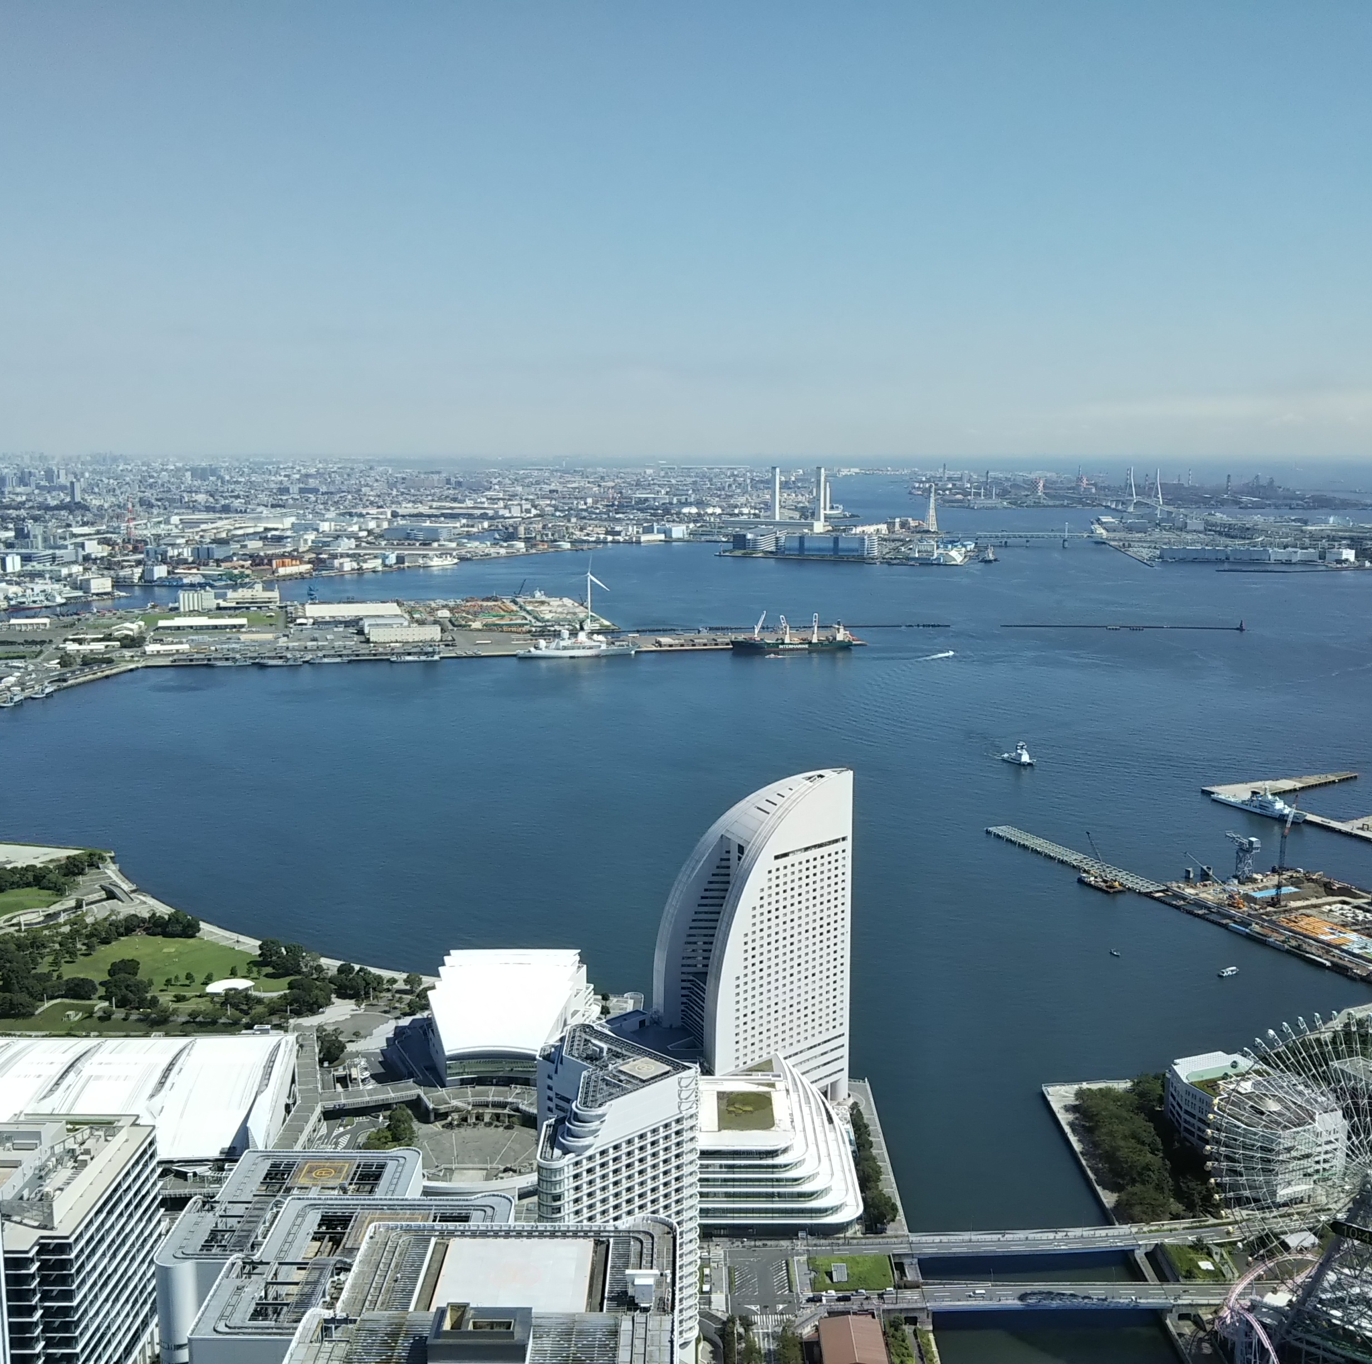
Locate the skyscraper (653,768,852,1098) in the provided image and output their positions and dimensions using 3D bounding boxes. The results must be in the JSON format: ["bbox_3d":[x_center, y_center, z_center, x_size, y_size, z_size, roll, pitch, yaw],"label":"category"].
[{"bbox_3d":[30.500,108.750,639.400,81.000,140.000,42.000,-6,11,-37],"label":"skyscraper"}]

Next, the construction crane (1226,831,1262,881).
[{"bbox_3d":[354.000,111.220,1004.870,11.000,28.000,32.000,-2,9,-13],"label":"construction crane"}]

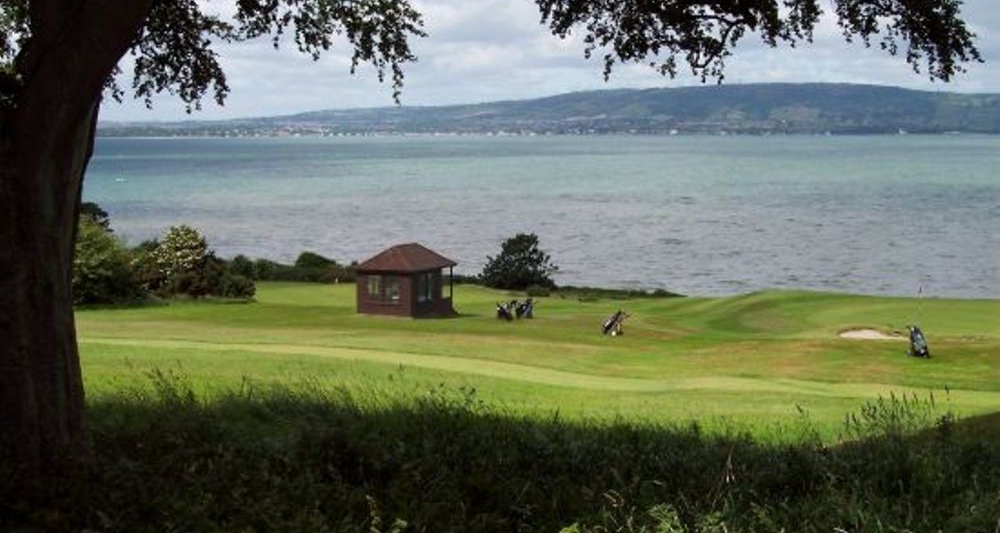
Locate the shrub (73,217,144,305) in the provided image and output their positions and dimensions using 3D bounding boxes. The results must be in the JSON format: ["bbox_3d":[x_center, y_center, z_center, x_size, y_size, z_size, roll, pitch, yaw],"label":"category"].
[{"bbox_3d":[-20.841,-0.482,77.008,4.600,4.500,4.000,0,5,0],"label":"shrub"}]

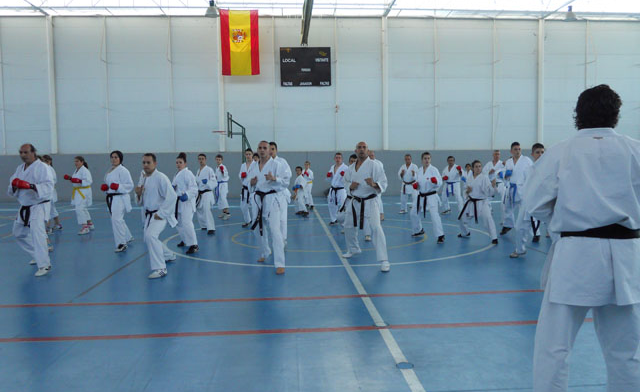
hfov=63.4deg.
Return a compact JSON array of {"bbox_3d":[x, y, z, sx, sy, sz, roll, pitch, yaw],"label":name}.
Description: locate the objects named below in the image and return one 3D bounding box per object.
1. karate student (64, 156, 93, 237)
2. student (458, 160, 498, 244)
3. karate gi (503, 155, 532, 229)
[{"bbox_3d":[-5.069,-0.032,10.864,0.480,1.589,0.700,1,4,33],"label":"karate student"},{"bbox_3d":[2.740,0.075,9.008,0.680,1.382,0.780,0,4,20],"label":"student"},{"bbox_3d":[3.602,-0.039,9.418,0.550,1.427,0.600,2,4,38],"label":"karate gi"}]

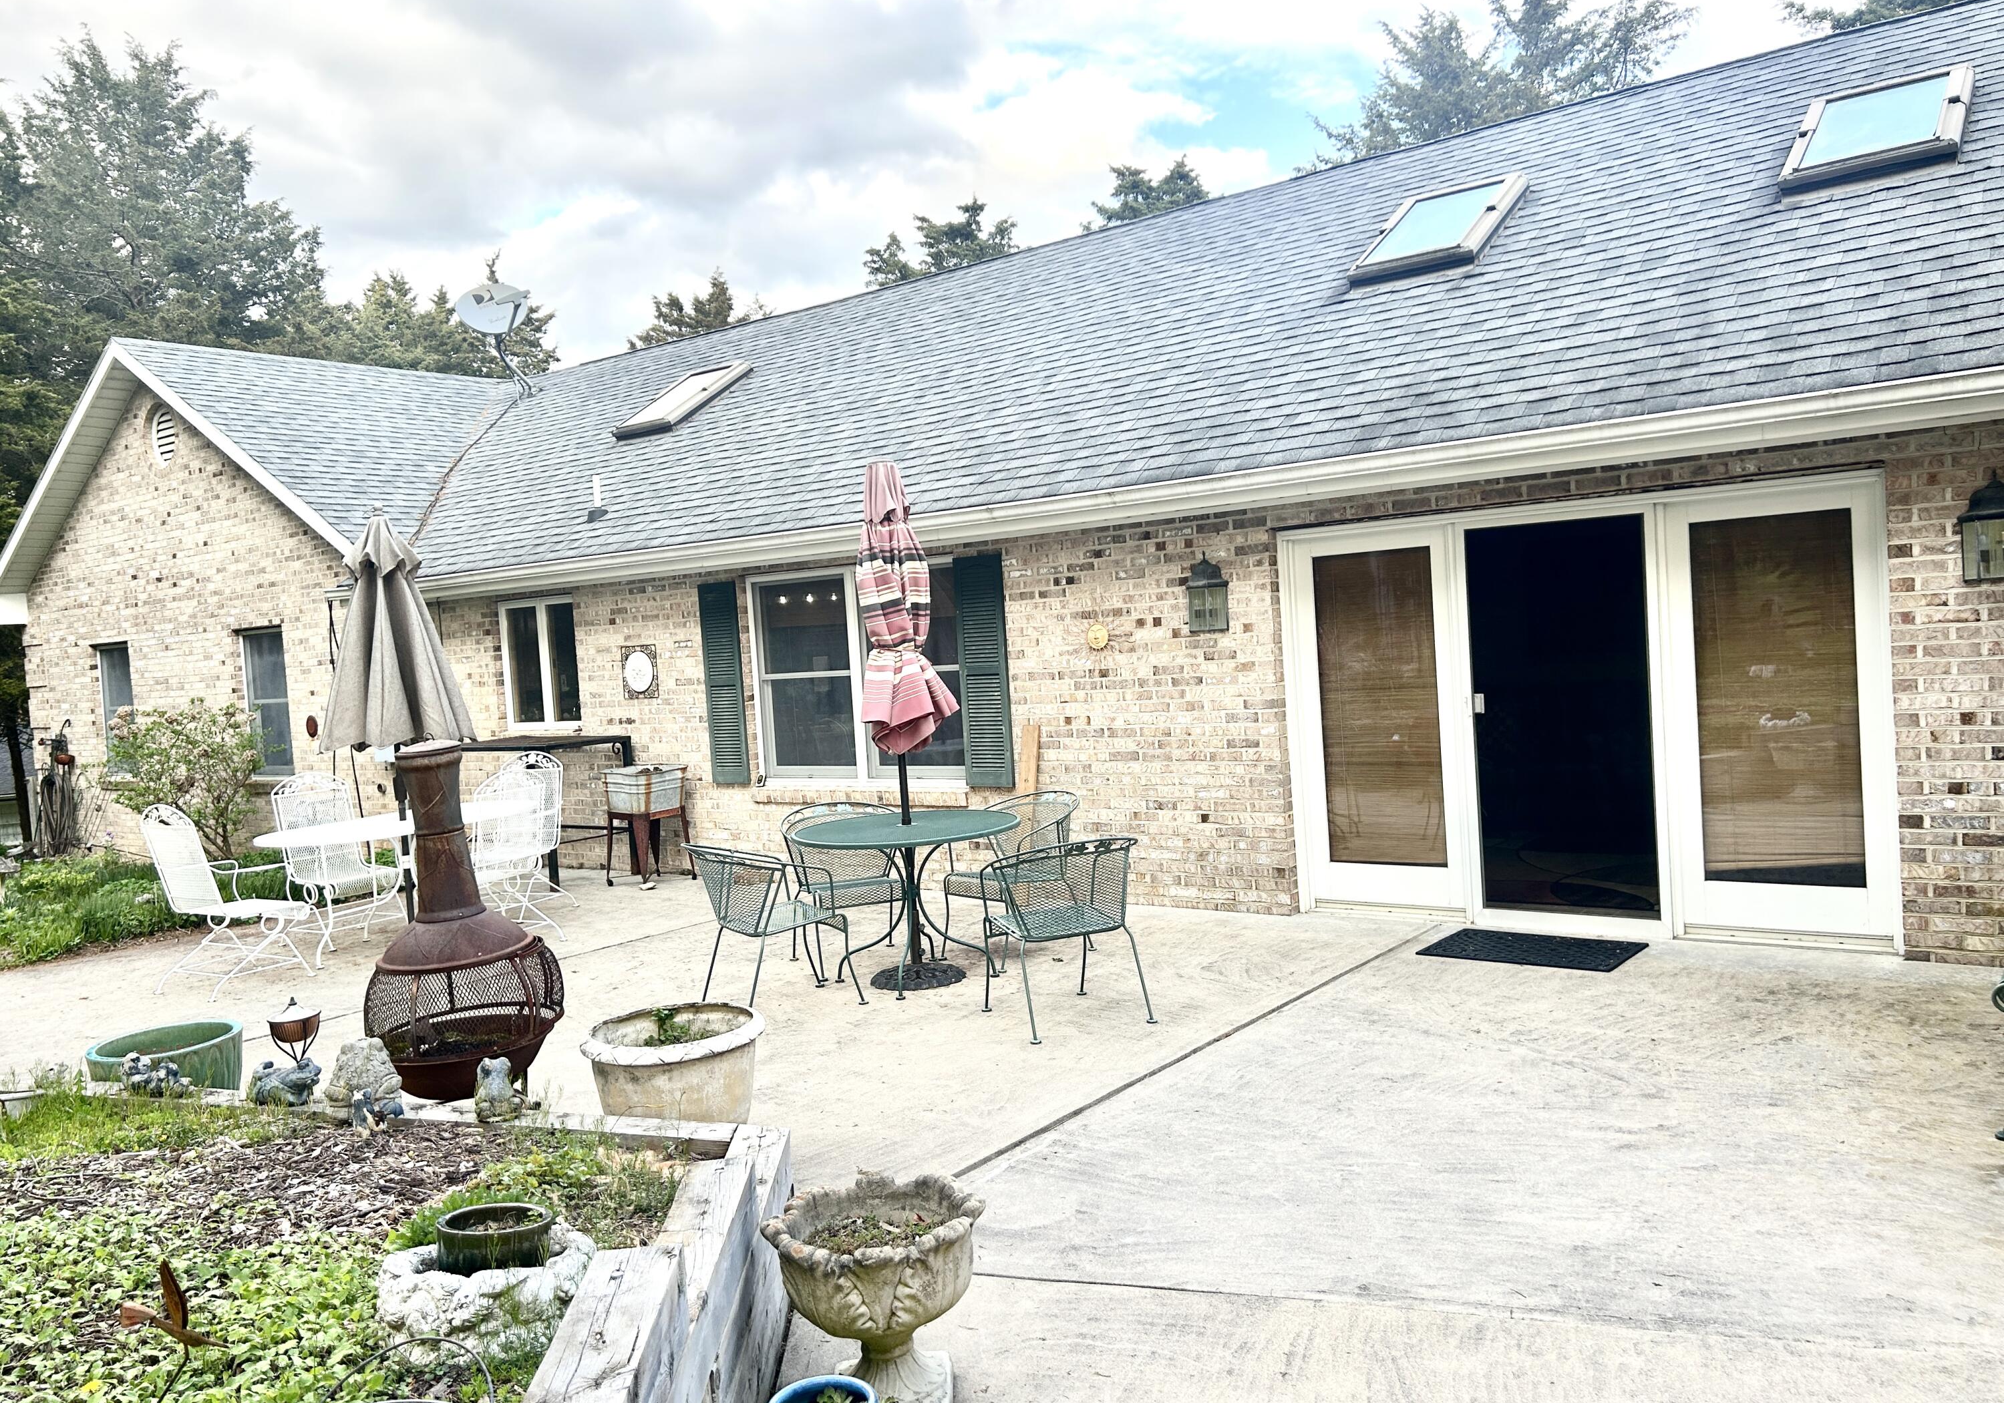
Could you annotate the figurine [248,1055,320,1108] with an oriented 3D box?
[{"bbox_3d":[-2.417,1.264,5.056,0.210,0.155,0.140,-3,3,24],"label":"figurine"}]

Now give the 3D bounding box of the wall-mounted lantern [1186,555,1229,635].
[{"bbox_3d":[1.048,-0.569,7.896,0.250,0.420,0.170,-1,4,38],"label":"wall-mounted lantern"}]

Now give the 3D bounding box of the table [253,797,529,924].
[{"bbox_3d":[-3.628,1.086,9.187,1.670,0.730,1.000,-6,3,-43],"label":"table"}]

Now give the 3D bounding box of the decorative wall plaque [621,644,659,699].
[{"bbox_3d":[-2.612,-0.208,10.879,0.385,0.383,0.030,-2,3,37],"label":"decorative wall plaque"}]

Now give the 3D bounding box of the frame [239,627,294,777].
[{"bbox_3d":[-7.044,0.022,14.500,0.970,1.420,0.100,-2,3,39],"label":"frame"}]

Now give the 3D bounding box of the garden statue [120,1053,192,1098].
[{"bbox_3d":[-2.526,1.105,4.488,0.180,0.145,0.120,-4,3,-5],"label":"garden statue"}]

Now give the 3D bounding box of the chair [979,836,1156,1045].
[{"bbox_3d":[0.245,0.932,6.189,0.580,0.750,0.650,-5,3,-22],"label":"chair"}]

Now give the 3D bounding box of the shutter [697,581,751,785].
[{"bbox_3d":[-1.977,-0.128,10.736,0.395,1.420,0.040,-2,3,39],"label":"shutter"}]

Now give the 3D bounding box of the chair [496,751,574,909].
[{"bbox_3d":[-3.197,0.895,9.815,0.600,1.010,0.700,-3,3,23],"label":"chair"}]

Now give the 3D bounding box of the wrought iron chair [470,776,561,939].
[{"bbox_3d":[-3.016,0.932,8.629,0.700,1.000,0.630,-3,3,26],"label":"wrought iron chair"}]

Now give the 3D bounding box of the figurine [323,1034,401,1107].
[{"bbox_3d":[-1.803,1.026,4.216,0.200,0.235,0.190,-4,3,-8],"label":"figurine"}]

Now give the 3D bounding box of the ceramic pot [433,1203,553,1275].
[{"bbox_3d":[-0.948,1.007,2.819,0.195,0.105,0.195,-5,4,-20],"label":"ceramic pot"}]

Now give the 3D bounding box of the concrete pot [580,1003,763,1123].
[{"bbox_3d":[-1.068,1.256,4.941,0.610,0.380,0.610,-2,3,39],"label":"concrete pot"}]

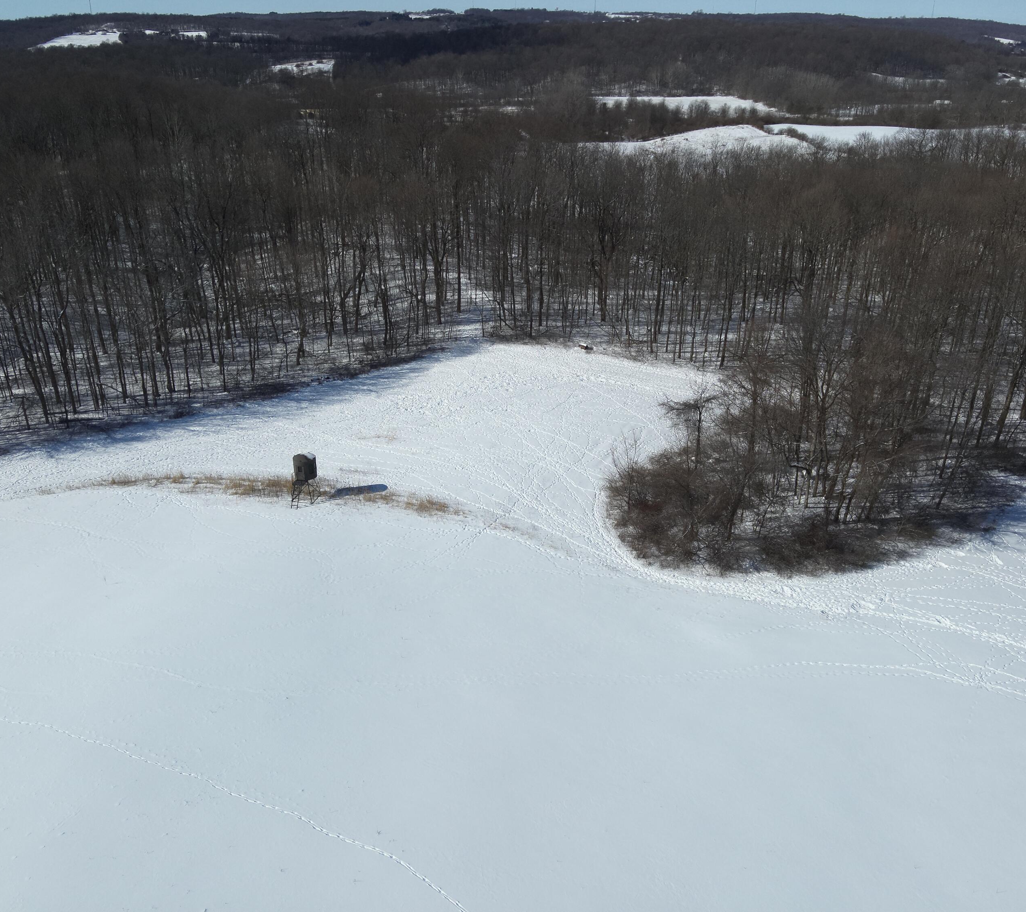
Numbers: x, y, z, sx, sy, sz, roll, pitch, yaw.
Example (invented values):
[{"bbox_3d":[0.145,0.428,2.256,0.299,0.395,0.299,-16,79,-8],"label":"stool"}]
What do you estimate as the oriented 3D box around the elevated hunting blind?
[{"bbox_3d":[-16.221,1.773,64.651,1.681,3.764,2.857,7,28,13],"label":"elevated hunting blind"}]

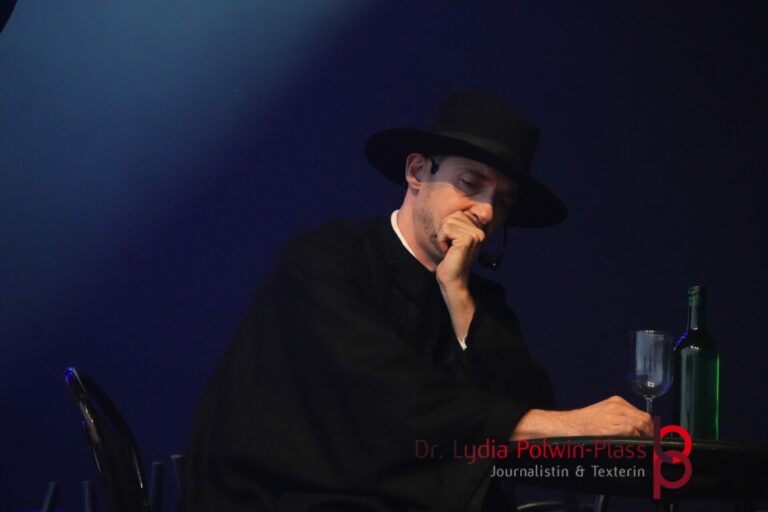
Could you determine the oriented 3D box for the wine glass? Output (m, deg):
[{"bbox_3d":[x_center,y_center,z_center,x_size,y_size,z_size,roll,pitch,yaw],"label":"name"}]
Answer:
[{"bbox_3d":[0.442,0.228,7.350,0.078,0.200,0.078,0,-7,0],"label":"wine glass"}]

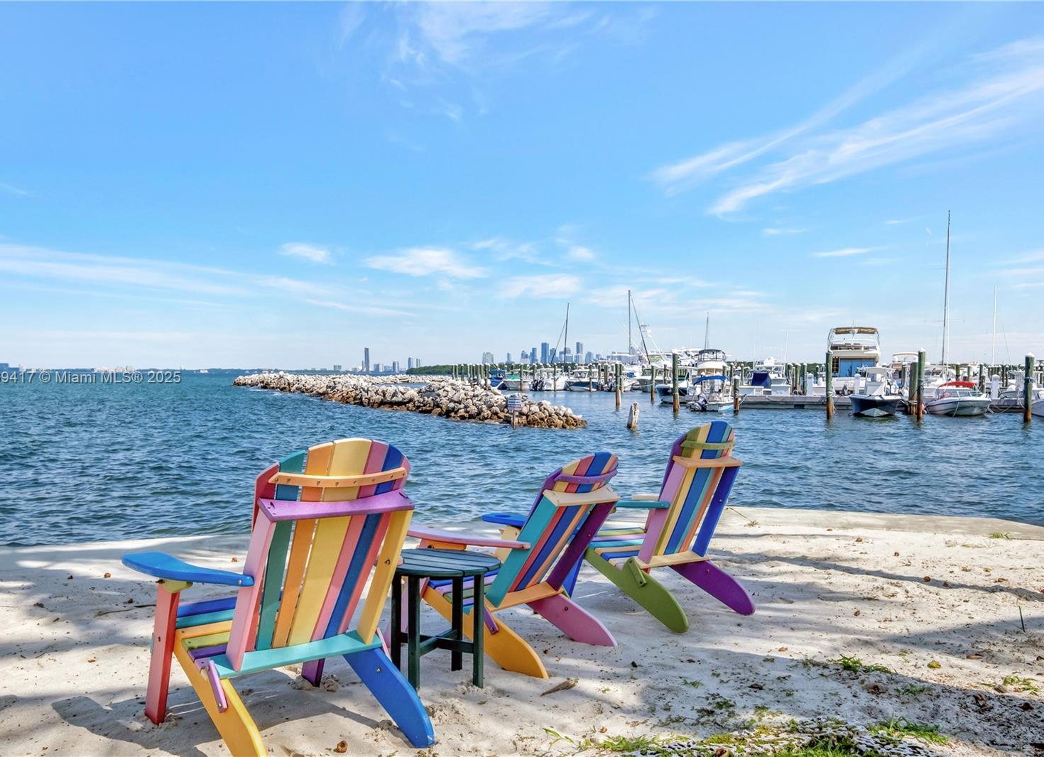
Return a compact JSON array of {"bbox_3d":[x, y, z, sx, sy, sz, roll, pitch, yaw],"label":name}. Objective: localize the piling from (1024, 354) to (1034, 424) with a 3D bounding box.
[{"bbox_3d":[21.097,0.370,34.174,0.340,2.946,0.340,0,0,0],"label":"piling"}]

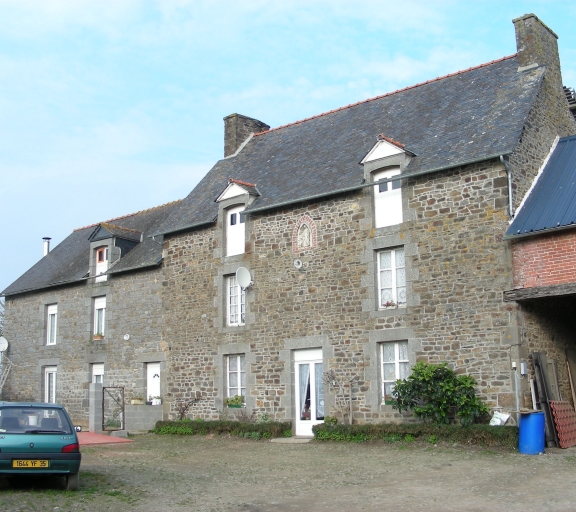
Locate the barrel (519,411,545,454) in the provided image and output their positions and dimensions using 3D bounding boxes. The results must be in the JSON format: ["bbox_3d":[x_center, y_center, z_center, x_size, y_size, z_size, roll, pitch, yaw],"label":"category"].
[{"bbox_3d":[5.392,3.914,16.642,0.570,0.920,0.570,-10,-15,38],"label":"barrel"}]

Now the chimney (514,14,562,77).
[{"bbox_3d":[7.420,-6.017,22.122,0.640,1.620,1.980,-10,-15,38],"label":"chimney"}]

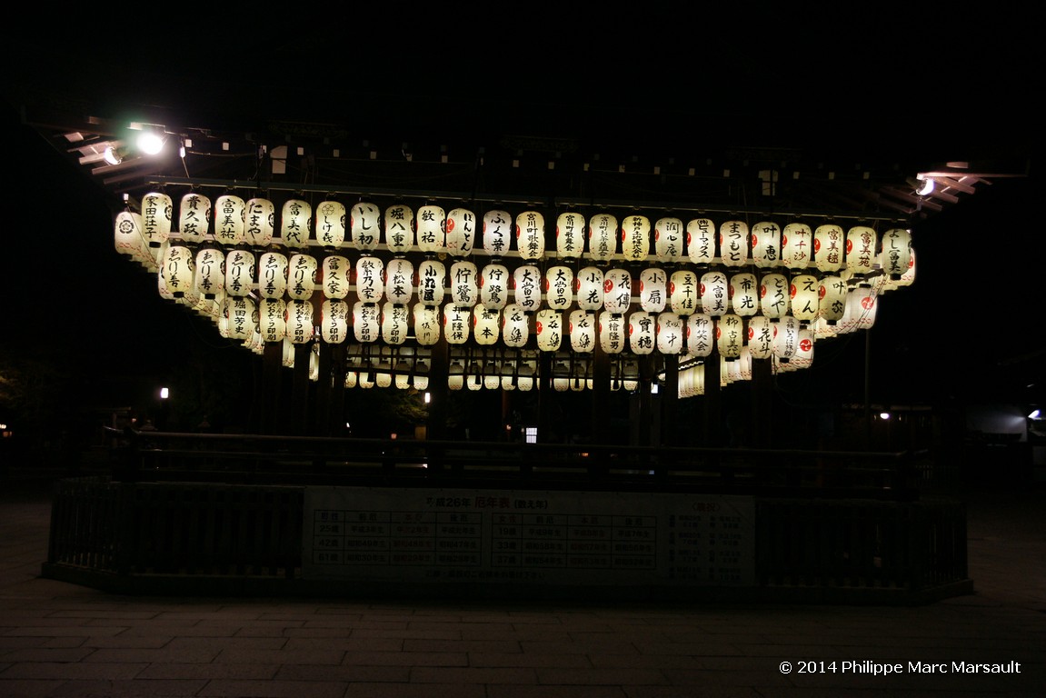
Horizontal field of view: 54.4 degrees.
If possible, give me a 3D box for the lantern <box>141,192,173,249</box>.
[{"bbox_3d":[-3.682,-1.304,10.238,0.295,0.510,0.295,2,-5,-5],"label":"lantern"}]

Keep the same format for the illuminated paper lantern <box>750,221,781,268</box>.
[{"bbox_3d":[2.848,-1.212,11.903,0.330,0.560,0.330,2,-6,-4],"label":"illuminated paper lantern"}]

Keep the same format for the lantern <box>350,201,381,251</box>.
[{"bbox_3d":[-1.901,-1.478,12.296,0.350,0.620,0.350,2,-6,-5],"label":"lantern"}]

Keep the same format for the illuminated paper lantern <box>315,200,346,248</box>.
[{"bbox_3d":[-1.962,-1.267,10.391,0.295,0.510,0.295,2,-5,-5],"label":"illuminated paper lantern"}]

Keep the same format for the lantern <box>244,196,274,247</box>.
[{"bbox_3d":[-2.977,-1.429,11.508,0.330,0.560,0.330,2,-6,-4],"label":"lantern"}]

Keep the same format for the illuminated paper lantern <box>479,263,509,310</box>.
[{"bbox_3d":[-0.332,-0.745,12.084,0.330,0.560,0.330,2,-6,-4],"label":"illuminated paper lantern"}]

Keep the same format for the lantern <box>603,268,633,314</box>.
[{"bbox_3d":[1.138,-0.691,12.184,0.330,0.560,0.330,2,-6,-4],"label":"lantern"}]

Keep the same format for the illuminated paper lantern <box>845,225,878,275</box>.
[{"bbox_3d":[3.934,-1.144,11.804,0.335,0.585,0.335,2,-5,-4],"label":"illuminated paper lantern"}]

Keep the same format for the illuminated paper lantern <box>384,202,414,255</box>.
[{"bbox_3d":[-1.493,-1.454,12.328,0.350,0.620,0.350,2,-6,-5],"label":"illuminated paper lantern"}]

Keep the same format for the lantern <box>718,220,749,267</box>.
[{"bbox_3d":[2.498,-1.229,12.010,0.335,0.570,0.335,1,-6,9],"label":"lantern"}]

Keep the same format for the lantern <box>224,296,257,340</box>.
[{"bbox_3d":[-3.351,-0.363,12.116,0.335,0.585,0.335,2,-5,-4],"label":"lantern"}]

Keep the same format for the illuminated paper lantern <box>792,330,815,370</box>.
[{"bbox_3d":[3.841,-0.009,13.980,0.330,0.560,0.330,2,-6,-4],"label":"illuminated paper lantern"}]

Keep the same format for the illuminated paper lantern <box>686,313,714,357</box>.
[{"bbox_3d":[2.230,-0.173,12.716,0.330,0.560,0.330,2,-6,-4],"label":"illuminated paper lantern"}]

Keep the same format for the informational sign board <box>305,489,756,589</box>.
[{"bbox_3d":[0.110,1.873,10.109,4.522,0.895,0.030,2,-5,-5],"label":"informational sign board"}]

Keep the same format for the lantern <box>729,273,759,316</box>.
[{"bbox_3d":[2.435,-0.585,11.193,0.295,0.510,0.295,2,-5,-5],"label":"lantern"}]

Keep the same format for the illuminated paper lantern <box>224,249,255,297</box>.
[{"bbox_3d":[-3.328,-0.891,12.015,0.310,0.540,0.310,2,-6,-4],"label":"illuminated paper lantern"}]

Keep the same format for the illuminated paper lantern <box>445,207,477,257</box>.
[{"bbox_3d":[-0.715,-1.336,11.771,0.335,0.570,0.335,2,-6,0],"label":"illuminated paper lantern"}]

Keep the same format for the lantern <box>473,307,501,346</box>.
[{"bbox_3d":[-0.450,-0.302,12.746,0.335,0.570,0.335,3,-6,-12],"label":"lantern"}]

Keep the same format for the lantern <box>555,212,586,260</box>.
[{"bbox_3d":[0.562,-1.309,11.865,0.310,0.540,0.310,2,-6,-4],"label":"lantern"}]

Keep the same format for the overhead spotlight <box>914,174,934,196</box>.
[{"bbox_3d":[4.461,-1.826,11.321,0.190,0.200,0.200,32,-13,-15],"label":"overhead spotlight"}]

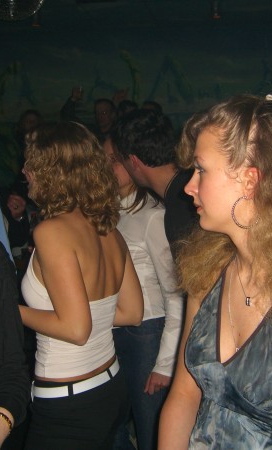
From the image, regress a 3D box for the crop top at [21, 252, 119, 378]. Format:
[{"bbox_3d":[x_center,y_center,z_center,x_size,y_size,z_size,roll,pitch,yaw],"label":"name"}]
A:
[{"bbox_3d":[-0.188,0.226,1.860,0.230,0.365,0.290,1,4,34],"label":"crop top"}]

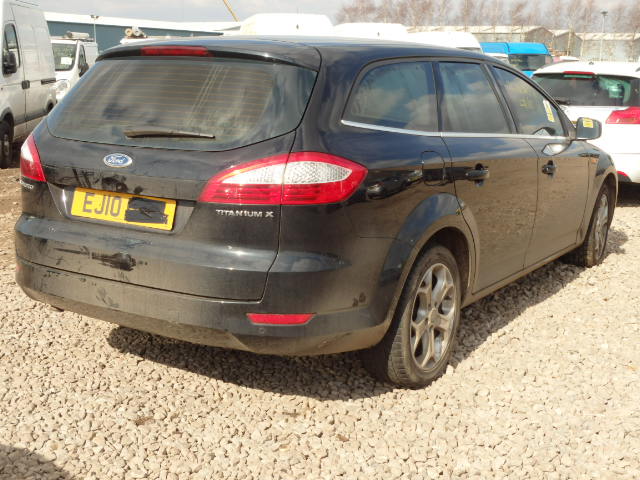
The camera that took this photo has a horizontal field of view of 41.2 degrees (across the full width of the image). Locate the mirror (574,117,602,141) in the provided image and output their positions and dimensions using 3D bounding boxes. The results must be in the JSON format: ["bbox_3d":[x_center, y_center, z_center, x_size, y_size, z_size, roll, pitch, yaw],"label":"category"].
[{"bbox_3d":[1.641,-0.680,5.189,0.190,0.155,0.130,8,13,31],"label":"mirror"}]

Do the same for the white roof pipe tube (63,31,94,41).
[{"bbox_3d":[-5.479,-4.663,19.400,0.420,0.190,2.100,0,11,-9],"label":"white roof pipe tube"}]

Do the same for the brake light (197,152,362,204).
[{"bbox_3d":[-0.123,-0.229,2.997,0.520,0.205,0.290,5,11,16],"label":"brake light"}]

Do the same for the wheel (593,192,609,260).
[{"bbox_3d":[1.908,-0.100,6.066,0.200,0.480,0.480,8,13,31],"label":"wheel"}]

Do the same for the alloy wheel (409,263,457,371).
[{"bbox_3d":[0.412,0.320,3.677,0.200,0.480,0.480,8,13,31],"label":"alloy wheel"}]

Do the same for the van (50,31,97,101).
[{"bbox_3d":[-7.128,-4.339,22.534,1.950,2.100,4.800,-1,12,-7],"label":"van"}]

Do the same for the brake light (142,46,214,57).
[{"bbox_3d":[-0.570,-0.750,3.371,0.360,0.042,0.050,8,13,31],"label":"brake light"}]

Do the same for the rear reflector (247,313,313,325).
[{"bbox_3d":[-0.127,0.271,2.915,0.225,0.045,0.035,2,11,4],"label":"rear reflector"}]

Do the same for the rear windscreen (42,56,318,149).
[{"bbox_3d":[-0.620,-0.525,3.341,1.230,0.480,0.120,8,-29,31],"label":"rear windscreen"}]

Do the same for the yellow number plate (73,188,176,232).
[{"bbox_3d":[-0.747,-0.121,3.227,0.520,0.111,0.015,8,0,31],"label":"yellow number plate"}]

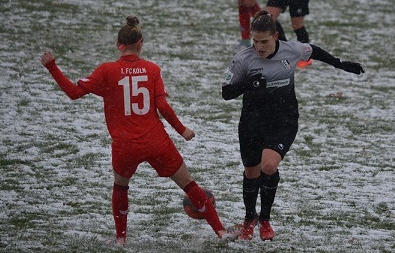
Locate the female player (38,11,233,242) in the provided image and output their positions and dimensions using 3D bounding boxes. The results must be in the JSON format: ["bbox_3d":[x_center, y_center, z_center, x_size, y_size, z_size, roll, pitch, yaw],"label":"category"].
[{"bbox_3d":[-0.405,0.030,22.900,1.360,1.610,0.720,0,9,0],"label":"female player"}]

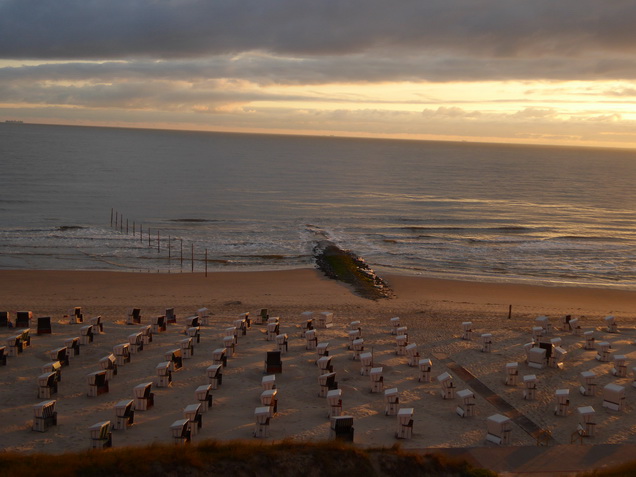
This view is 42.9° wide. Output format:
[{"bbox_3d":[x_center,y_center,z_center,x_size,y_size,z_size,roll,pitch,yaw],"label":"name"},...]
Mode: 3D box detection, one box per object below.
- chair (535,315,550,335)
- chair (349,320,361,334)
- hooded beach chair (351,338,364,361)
[{"bbox_3d":[23.772,9.154,85.682,1.220,1.590,0.930,8,9,38],"label":"chair"},{"bbox_3d":[3.797,9.237,81.232,0.950,1.600,1.200,4,7,9],"label":"chair"},{"bbox_3d":[3.598,9.724,70.830,0.930,1.590,1.220,3,7,6],"label":"hooded beach chair"}]

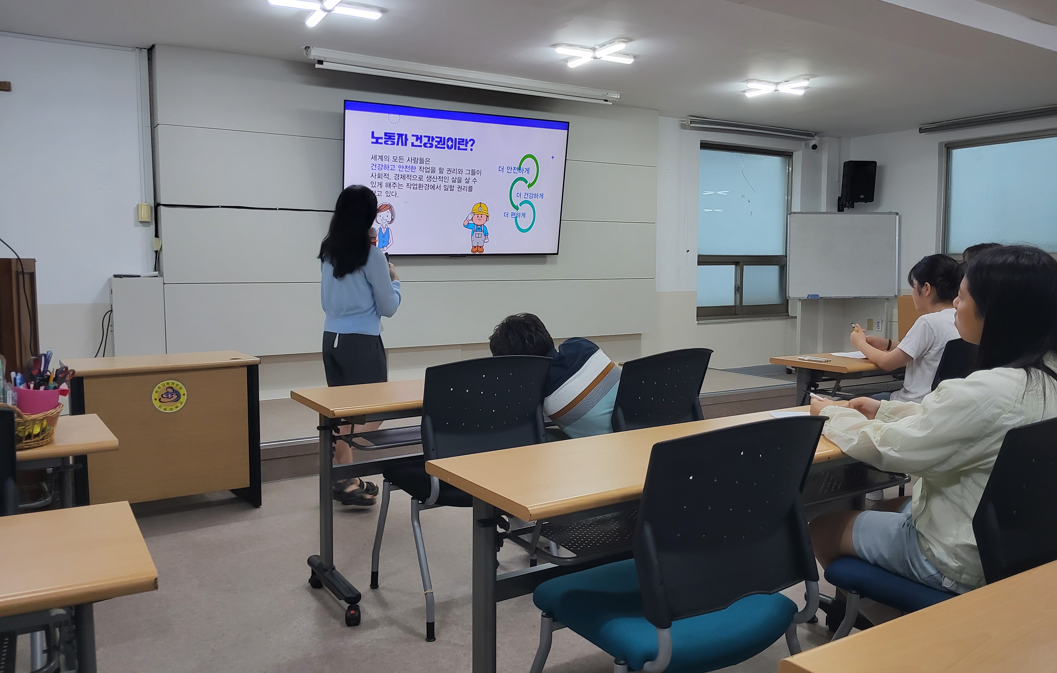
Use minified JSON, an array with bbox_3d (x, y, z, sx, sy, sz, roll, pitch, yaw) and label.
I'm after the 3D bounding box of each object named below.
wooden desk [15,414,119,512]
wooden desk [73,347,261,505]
[{"bbox_3d":[-1.855,0.654,1.928,1.500,0.725,0.450,-3,6,-32],"label":"wooden desk"},{"bbox_3d":[-1.774,0.485,3.867,0.822,0.746,0.450,-3,6,-34],"label":"wooden desk"}]

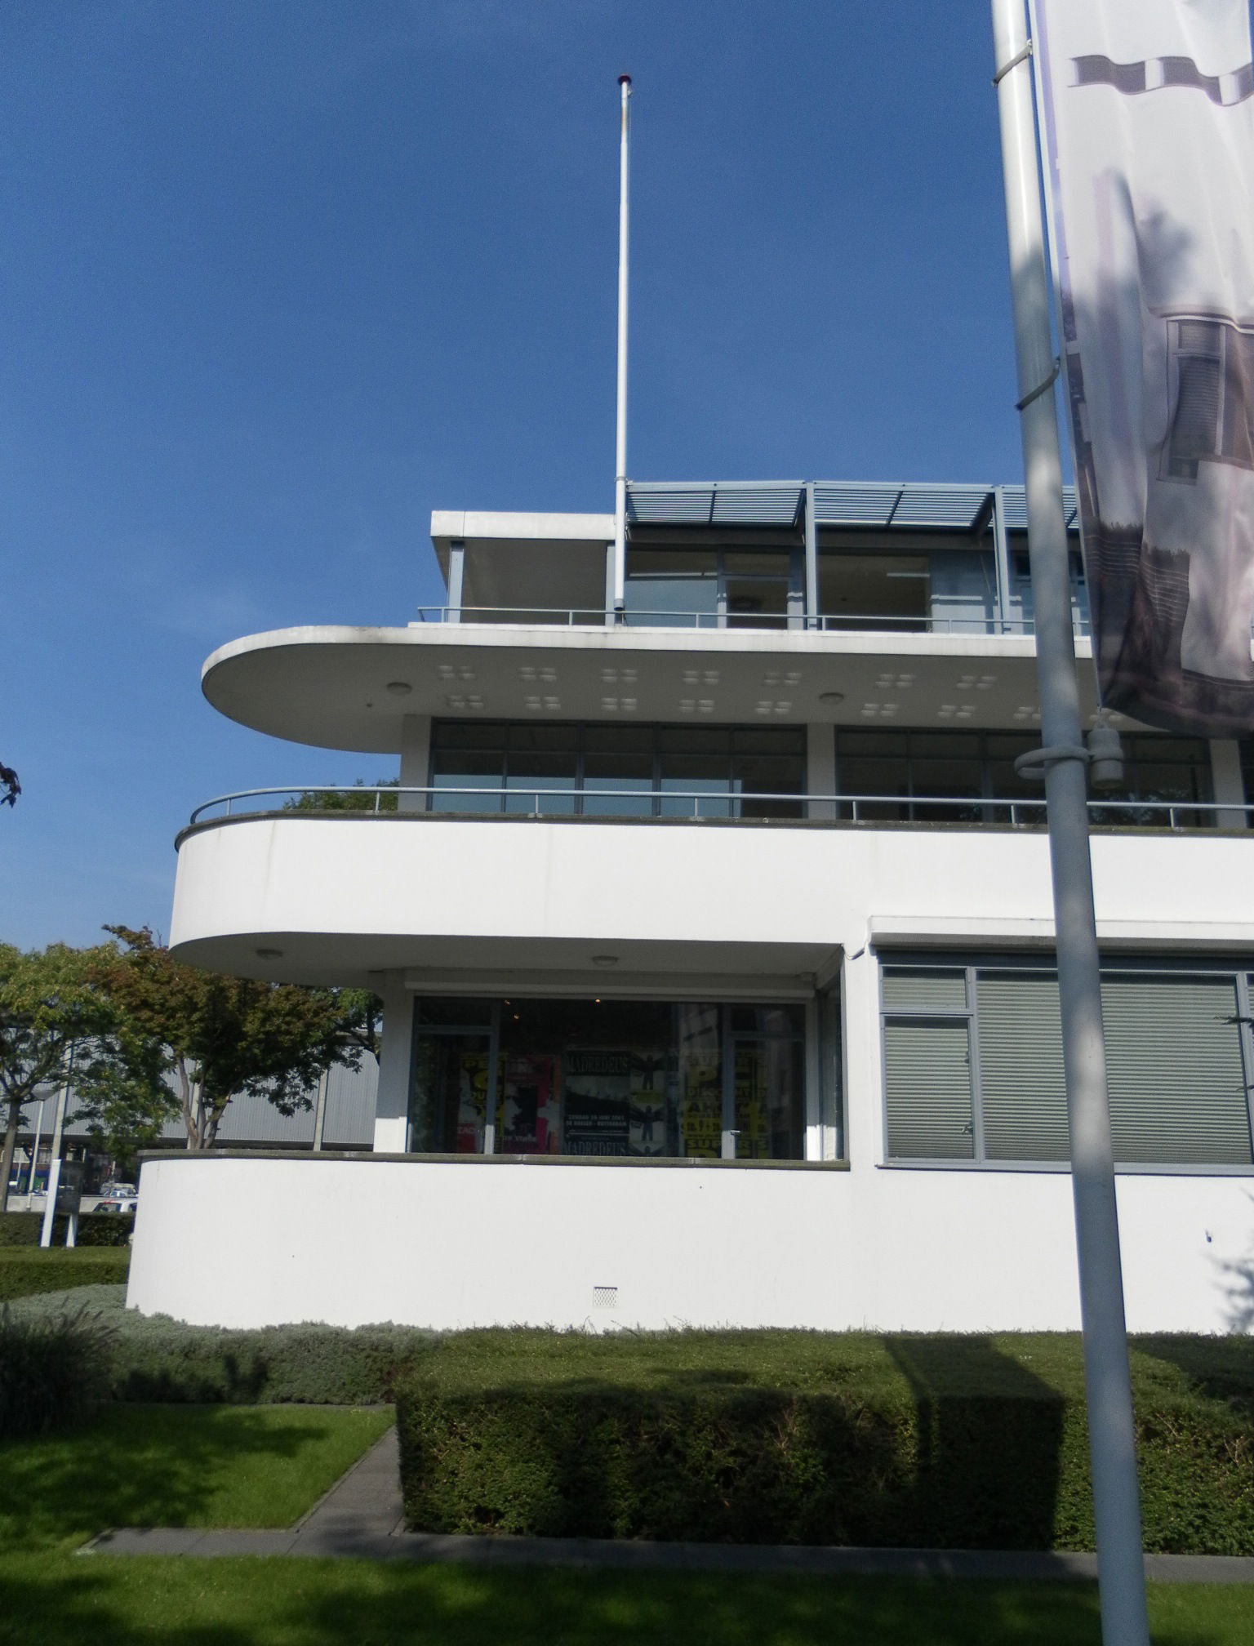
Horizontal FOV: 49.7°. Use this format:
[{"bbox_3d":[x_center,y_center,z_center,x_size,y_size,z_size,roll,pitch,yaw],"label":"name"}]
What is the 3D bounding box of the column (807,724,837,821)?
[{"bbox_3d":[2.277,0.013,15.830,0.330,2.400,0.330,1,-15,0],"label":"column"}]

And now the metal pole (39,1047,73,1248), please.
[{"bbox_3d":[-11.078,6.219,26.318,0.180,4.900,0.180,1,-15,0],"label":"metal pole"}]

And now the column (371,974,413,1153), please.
[{"bbox_3d":[-2.555,2.880,15.076,0.330,2.450,0.330,1,-15,0],"label":"column"}]

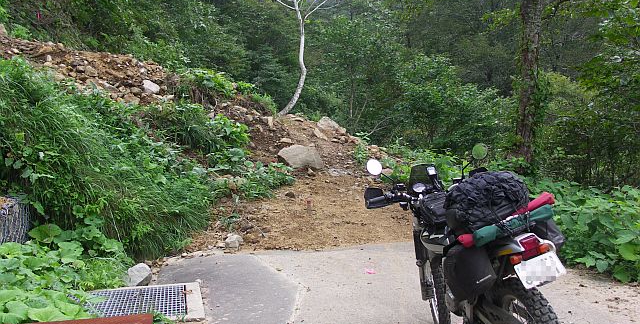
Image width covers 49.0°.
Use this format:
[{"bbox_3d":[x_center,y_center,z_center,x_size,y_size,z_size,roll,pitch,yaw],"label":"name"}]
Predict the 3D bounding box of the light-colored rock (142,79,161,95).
[{"bbox_3d":[-3.957,-1.773,16.500,0.420,0.350,0.360,0,2,0],"label":"light-colored rock"}]

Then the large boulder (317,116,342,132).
[{"bbox_3d":[0.264,-1.041,19.500,0.720,0.420,0.580,0,2,0],"label":"large boulder"}]

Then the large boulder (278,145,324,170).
[{"bbox_3d":[-0.421,-0.102,16.000,1.030,0.560,0.800,0,2,0],"label":"large boulder"}]

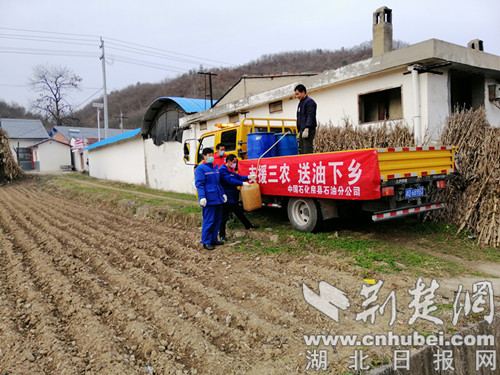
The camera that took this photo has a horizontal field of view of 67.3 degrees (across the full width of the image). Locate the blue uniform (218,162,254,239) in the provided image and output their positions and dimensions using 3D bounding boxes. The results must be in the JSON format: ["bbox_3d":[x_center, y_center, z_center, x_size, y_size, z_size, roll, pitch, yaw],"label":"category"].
[{"bbox_3d":[-0.235,0.244,6.800,0.580,1.360,0.480,-1,3,24],"label":"blue uniform"}]

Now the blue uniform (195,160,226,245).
[{"bbox_3d":[-0.676,0.271,6.350,0.520,1.400,0.320,-4,3,-27],"label":"blue uniform"}]

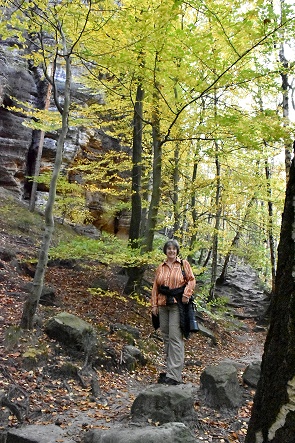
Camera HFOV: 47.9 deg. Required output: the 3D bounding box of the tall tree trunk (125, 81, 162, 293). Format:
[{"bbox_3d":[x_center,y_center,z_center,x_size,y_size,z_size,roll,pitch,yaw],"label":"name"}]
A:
[{"bbox_3d":[-0.130,-1.020,9.000,0.880,5.700,0.600,1,-10,0],"label":"tall tree trunk"}]

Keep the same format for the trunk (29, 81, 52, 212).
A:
[{"bbox_3d":[-3.950,-2.900,12.440,0.240,5.150,0.240,4,-10,0],"label":"trunk"}]

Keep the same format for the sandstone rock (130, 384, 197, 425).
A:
[{"bbox_3d":[0.165,1.965,3.580,0.660,0.320,0.480,2,-10,-3],"label":"sandstone rock"}]

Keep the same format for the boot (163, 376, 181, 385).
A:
[{"bbox_3d":[0.275,1.785,3.790,0.270,0.120,0.105,11,-14,-44],"label":"boot"}]

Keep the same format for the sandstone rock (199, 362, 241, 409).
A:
[{"bbox_3d":[0.885,1.965,4.000,0.450,0.430,0.400,1,-10,0],"label":"sandstone rock"}]

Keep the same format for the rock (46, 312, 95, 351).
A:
[{"bbox_3d":[-1.250,1.790,5.400,0.680,0.470,0.520,-1,-10,11],"label":"rock"}]

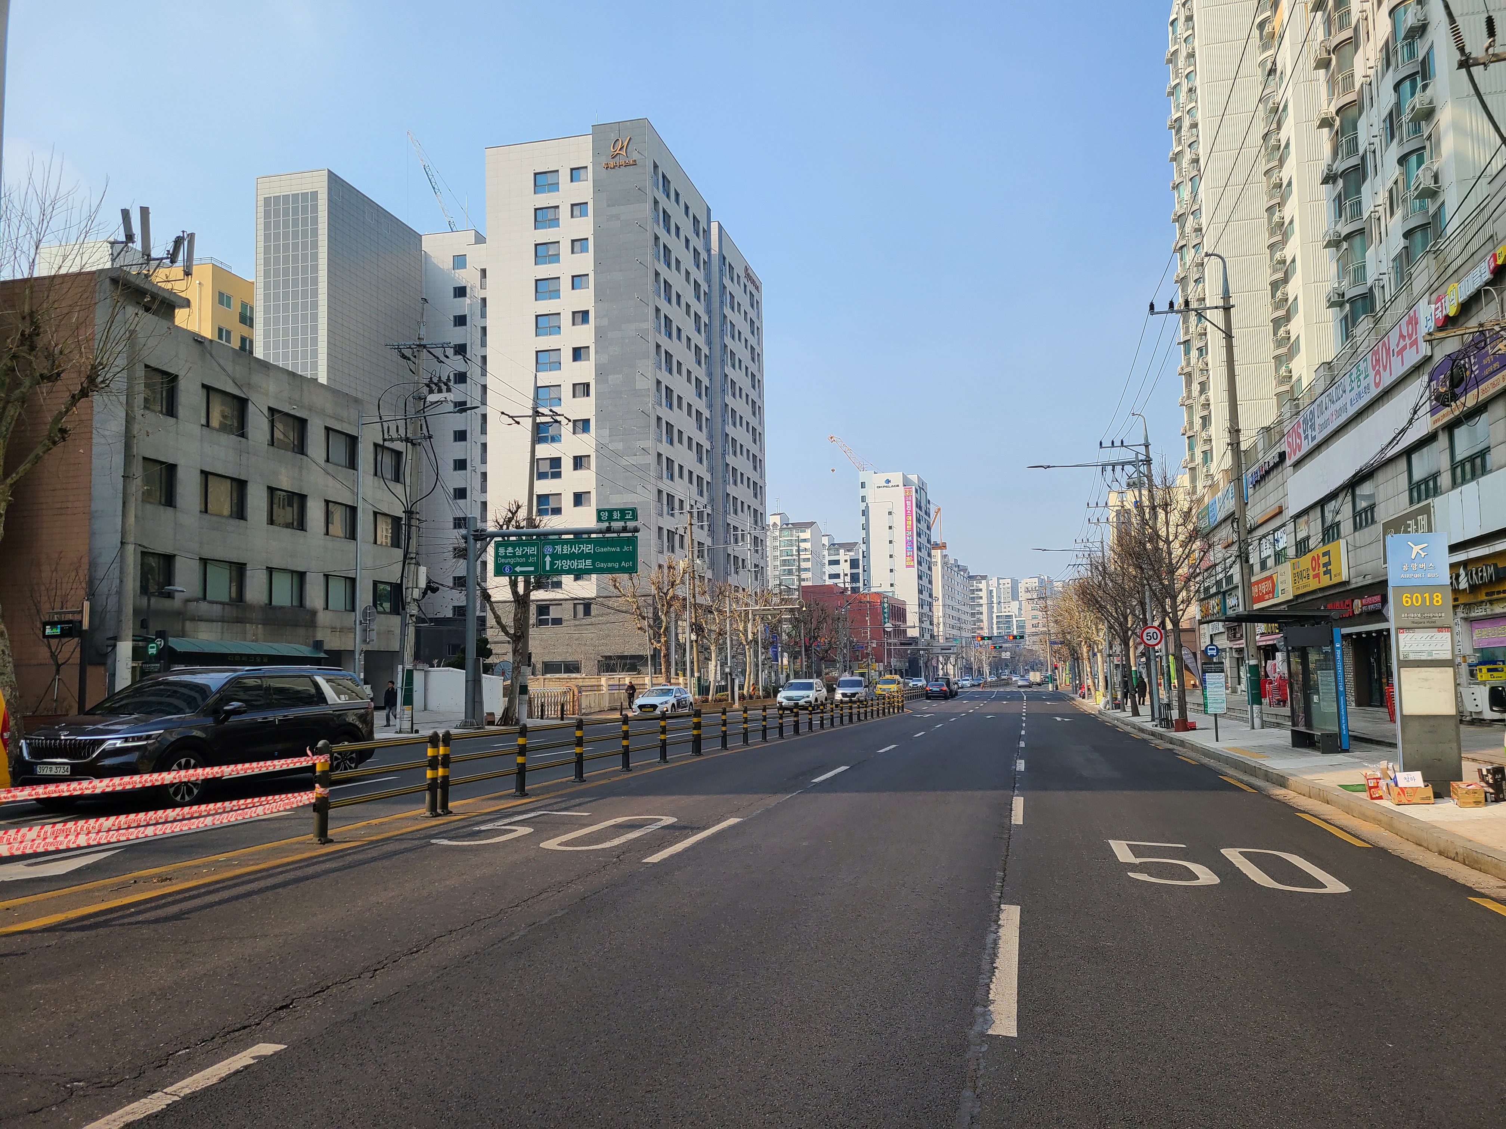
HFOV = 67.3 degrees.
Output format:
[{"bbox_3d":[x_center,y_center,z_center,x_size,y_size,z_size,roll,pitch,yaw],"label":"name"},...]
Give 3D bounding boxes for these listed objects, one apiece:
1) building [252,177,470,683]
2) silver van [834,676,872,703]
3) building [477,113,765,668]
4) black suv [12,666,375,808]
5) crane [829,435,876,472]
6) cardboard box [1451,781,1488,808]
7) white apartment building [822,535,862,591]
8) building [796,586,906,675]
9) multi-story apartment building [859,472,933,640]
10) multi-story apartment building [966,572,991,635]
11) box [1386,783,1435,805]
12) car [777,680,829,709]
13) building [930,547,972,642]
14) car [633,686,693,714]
[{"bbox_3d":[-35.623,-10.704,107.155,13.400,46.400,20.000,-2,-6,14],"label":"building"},{"bbox_3d":[6.499,8.151,72.473,1.920,1.930,5.100,-3,-6,11],"label":"silver van"},{"bbox_3d":[-9.965,-10.381,107.262,13.723,45.609,39.226,-2,-6,13],"label":"building"},{"bbox_3d":[-7.320,2.265,15.420,1.995,1.760,5.155,-2,-6,15],"label":"black suv"},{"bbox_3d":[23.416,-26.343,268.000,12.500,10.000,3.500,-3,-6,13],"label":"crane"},{"bbox_3d":[8.040,2.610,12.740,0.235,0.205,0.420,-3,-6,19],"label":"cardboard box"},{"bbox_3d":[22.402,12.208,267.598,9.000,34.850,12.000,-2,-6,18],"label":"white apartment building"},{"bbox_3d":[16.223,12.367,181.325,13.000,15.300,23.000,-2,-6,18],"label":"building"},{"bbox_3d":[30.017,4.199,237.623,11.000,43.700,20.000,-2,-6,18],"label":"multi-story apartment building"},{"bbox_3d":[80.192,22.935,413.553,12.000,36.989,16.000,-2,-6,15],"label":"multi-story apartment building"},{"bbox_3d":[8.127,2.840,13.999,0.460,0.240,0.280,-1,-6,8],"label":"box"},{"bbox_3d":[2.730,7.024,61.300,1.850,1.670,4.600,-2,-6,14],"label":"car"},{"bbox_3d":[58.542,18.296,359.440,11.000,34.839,75.000,-2,-6,15],"label":"building"},{"bbox_3d":[-4.344,6.778,55.701,1.865,1.475,4.855,-2,-6,13],"label":"car"}]

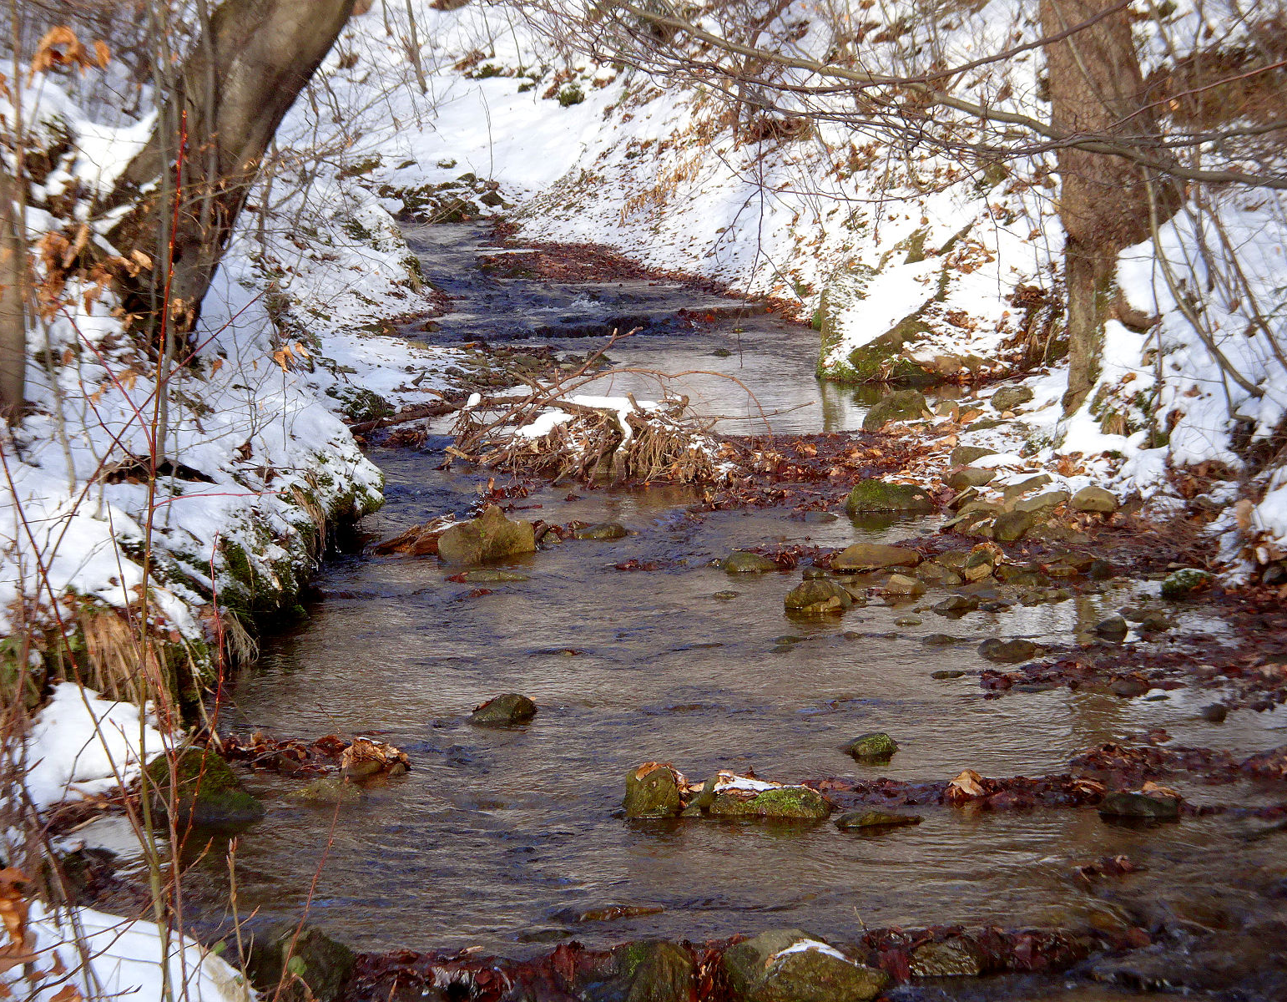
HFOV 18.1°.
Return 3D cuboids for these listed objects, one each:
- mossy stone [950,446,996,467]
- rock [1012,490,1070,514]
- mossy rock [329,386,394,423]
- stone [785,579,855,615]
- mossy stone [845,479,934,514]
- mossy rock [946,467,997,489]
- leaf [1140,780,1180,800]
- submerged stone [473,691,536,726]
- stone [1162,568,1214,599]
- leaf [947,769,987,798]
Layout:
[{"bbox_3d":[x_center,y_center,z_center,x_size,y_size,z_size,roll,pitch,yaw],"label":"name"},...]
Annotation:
[{"bbox_3d":[1.550,-0.209,19.078,0.214,0.098,0.172,0,6,0],"label":"mossy stone"},{"bbox_3d":[1.766,0.005,18.000,0.255,0.090,0.190,0,5,0],"label":"rock"},{"bbox_3d":[-1.637,-0.560,23.500,0.375,0.190,0.280,0,5,0],"label":"mossy rock"},{"bbox_3d":[0.701,0.386,16.099,0.275,0.148,0.221,0,6,0],"label":"stone"},{"bbox_3d":[1.146,-0.019,18.900,0.419,0.160,0.270,0,5,0],"label":"mossy stone"},{"bbox_3d":[1.495,-0.105,18.484,0.231,0.100,0.186,0,6,0],"label":"mossy rock"},{"bbox_3d":[1.334,0.746,10.450,0.102,0.045,0.075,0,5,0],"label":"leaf"},{"bbox_3d":[-0.463,0.694,13.475,0.220,0.115,0.166,0,6,0],"label":"submerged stone"},{"bbox_3d":[2.065,0.315,15.400,0.198,0.115,0.160,0,5,0],"label":"stone"},{"bbox_3d":[0.953,0.832,11.941,0.113,0.079,0.091,0,6,0],"label":"leaf"}]

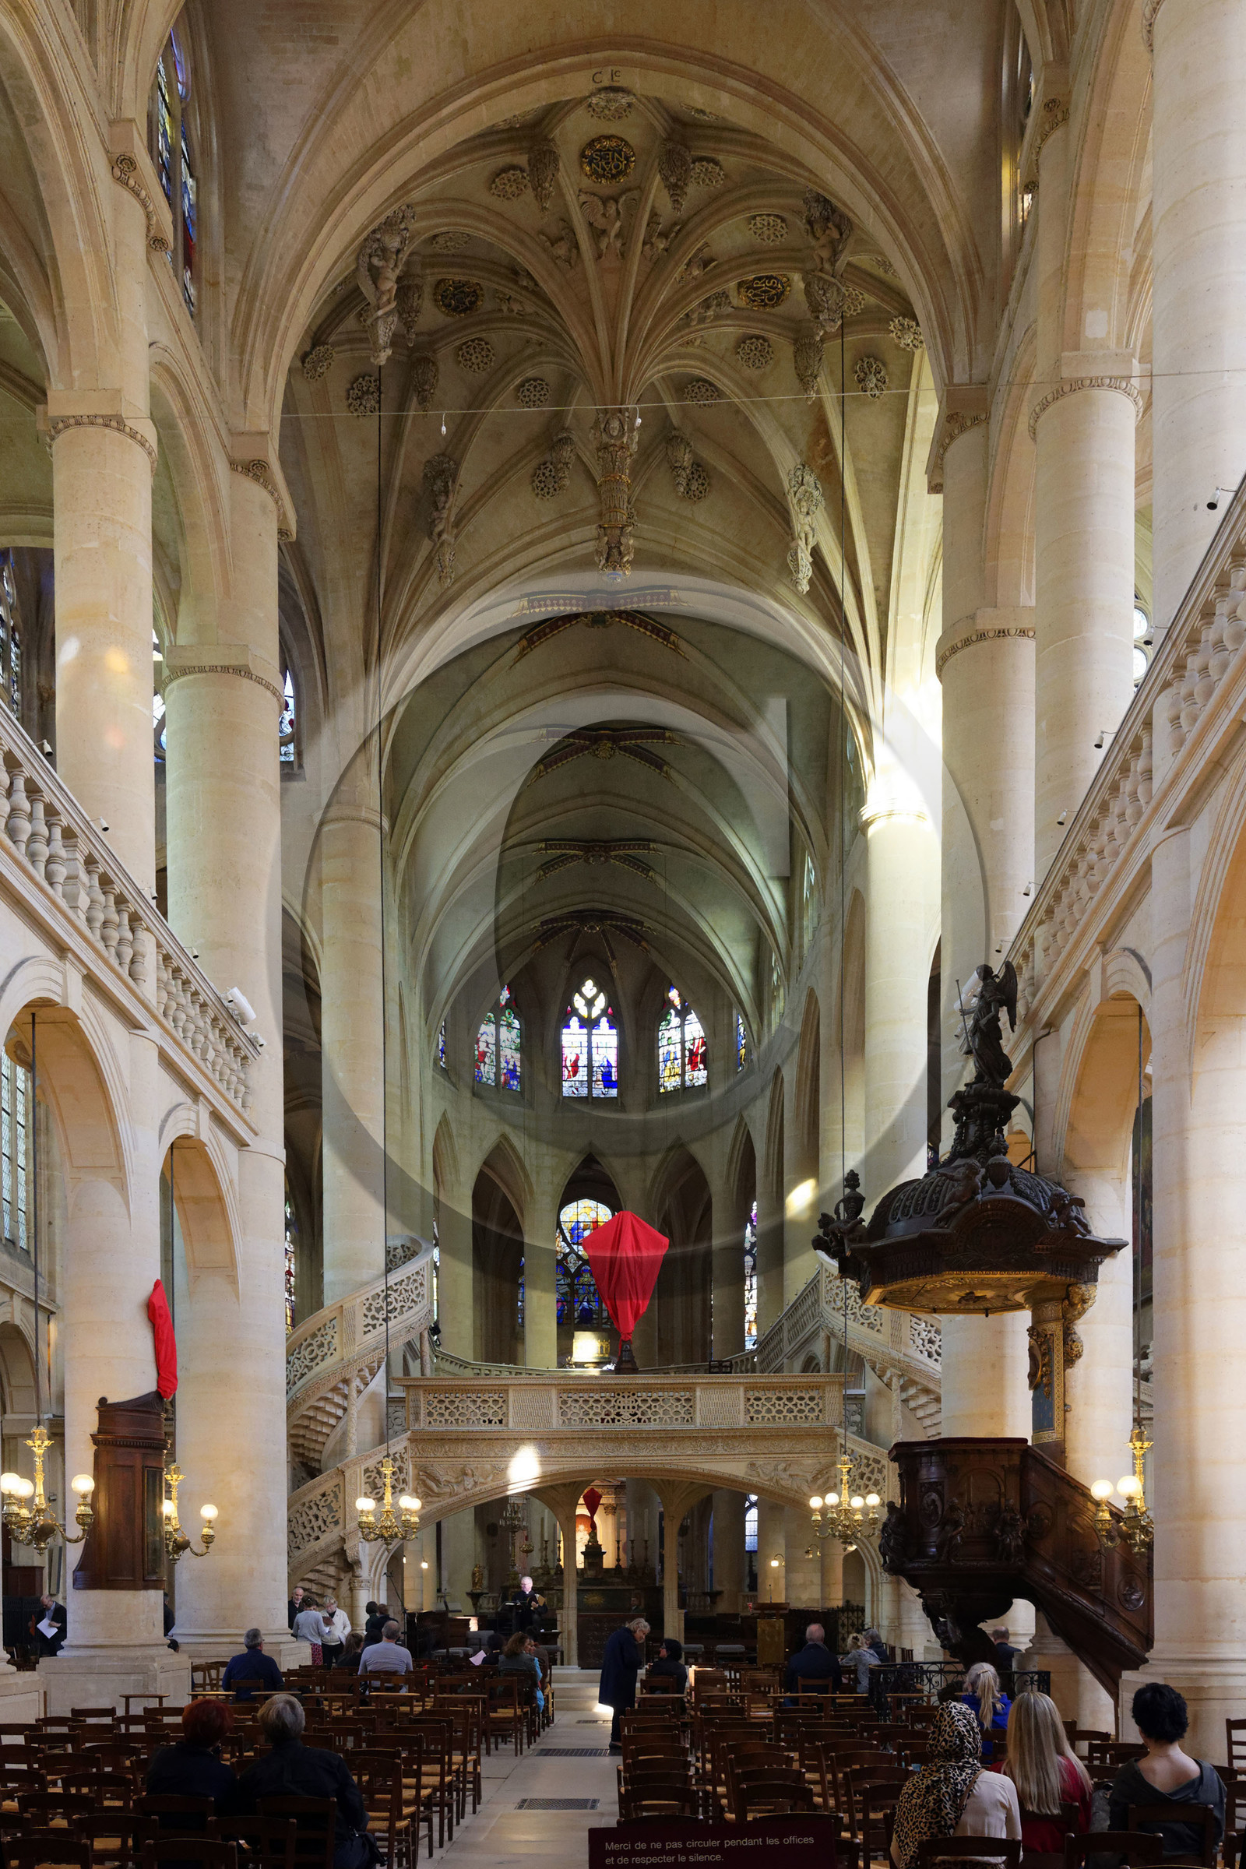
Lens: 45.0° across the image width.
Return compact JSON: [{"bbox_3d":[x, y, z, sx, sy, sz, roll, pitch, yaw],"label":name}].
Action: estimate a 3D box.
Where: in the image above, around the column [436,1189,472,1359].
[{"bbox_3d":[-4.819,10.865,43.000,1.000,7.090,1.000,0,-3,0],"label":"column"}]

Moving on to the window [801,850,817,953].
[{"bbox_3d":[5.627,-0.861,45.500,0.300,3.600,2.300,0,0,-3],"label":"window"}]

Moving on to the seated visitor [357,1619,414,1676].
[{"bbox_3d":[-2.660,8.440,17.100,0.570,1.350,0.780,0,-4,2],"label":"seated visitor"}]

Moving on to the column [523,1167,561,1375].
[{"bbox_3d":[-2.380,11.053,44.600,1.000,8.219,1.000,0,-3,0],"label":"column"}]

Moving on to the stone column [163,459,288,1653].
[{"bbox_3d":[-6.387,1.968,24.300,1.980,19.200,1.980,0,0,2],"label":"stone column"}]

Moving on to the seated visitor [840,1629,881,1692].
[{"bbox_3d":[2.730,8.630,17.300,0.500,1.280,0.750,1,-4,-11],"label":"seated visitor"}]

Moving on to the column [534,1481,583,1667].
[{"bbox_3d":[-1.260,12.560,29.500,0.850,3.600,0.800,0,-4,2],"label":"column"}]

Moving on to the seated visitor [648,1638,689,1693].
[{"bbox_3d":[0.526,8.801,17.500,0.500,1.300,0.720,0,0,-9],"label":"seated visitor"}]

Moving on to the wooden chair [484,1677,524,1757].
[{"bbox_3d":[-1.359,9.063,17.400,0.410,0.890,0.430,0,0,2],"label":"wooden chair"}]

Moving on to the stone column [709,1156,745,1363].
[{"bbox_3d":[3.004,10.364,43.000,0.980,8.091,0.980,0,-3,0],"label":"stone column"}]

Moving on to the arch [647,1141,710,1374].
[{"bbox_3d":[1.657,9.665,43.800,2.100,7.052,0.850,-2,-3,30],"label":"arch"}]

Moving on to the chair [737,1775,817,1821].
[{"bbox_3d":[0.741,4.545,7.350,0.410,0.890,0.430,0,0,2],"label":"chair"}]

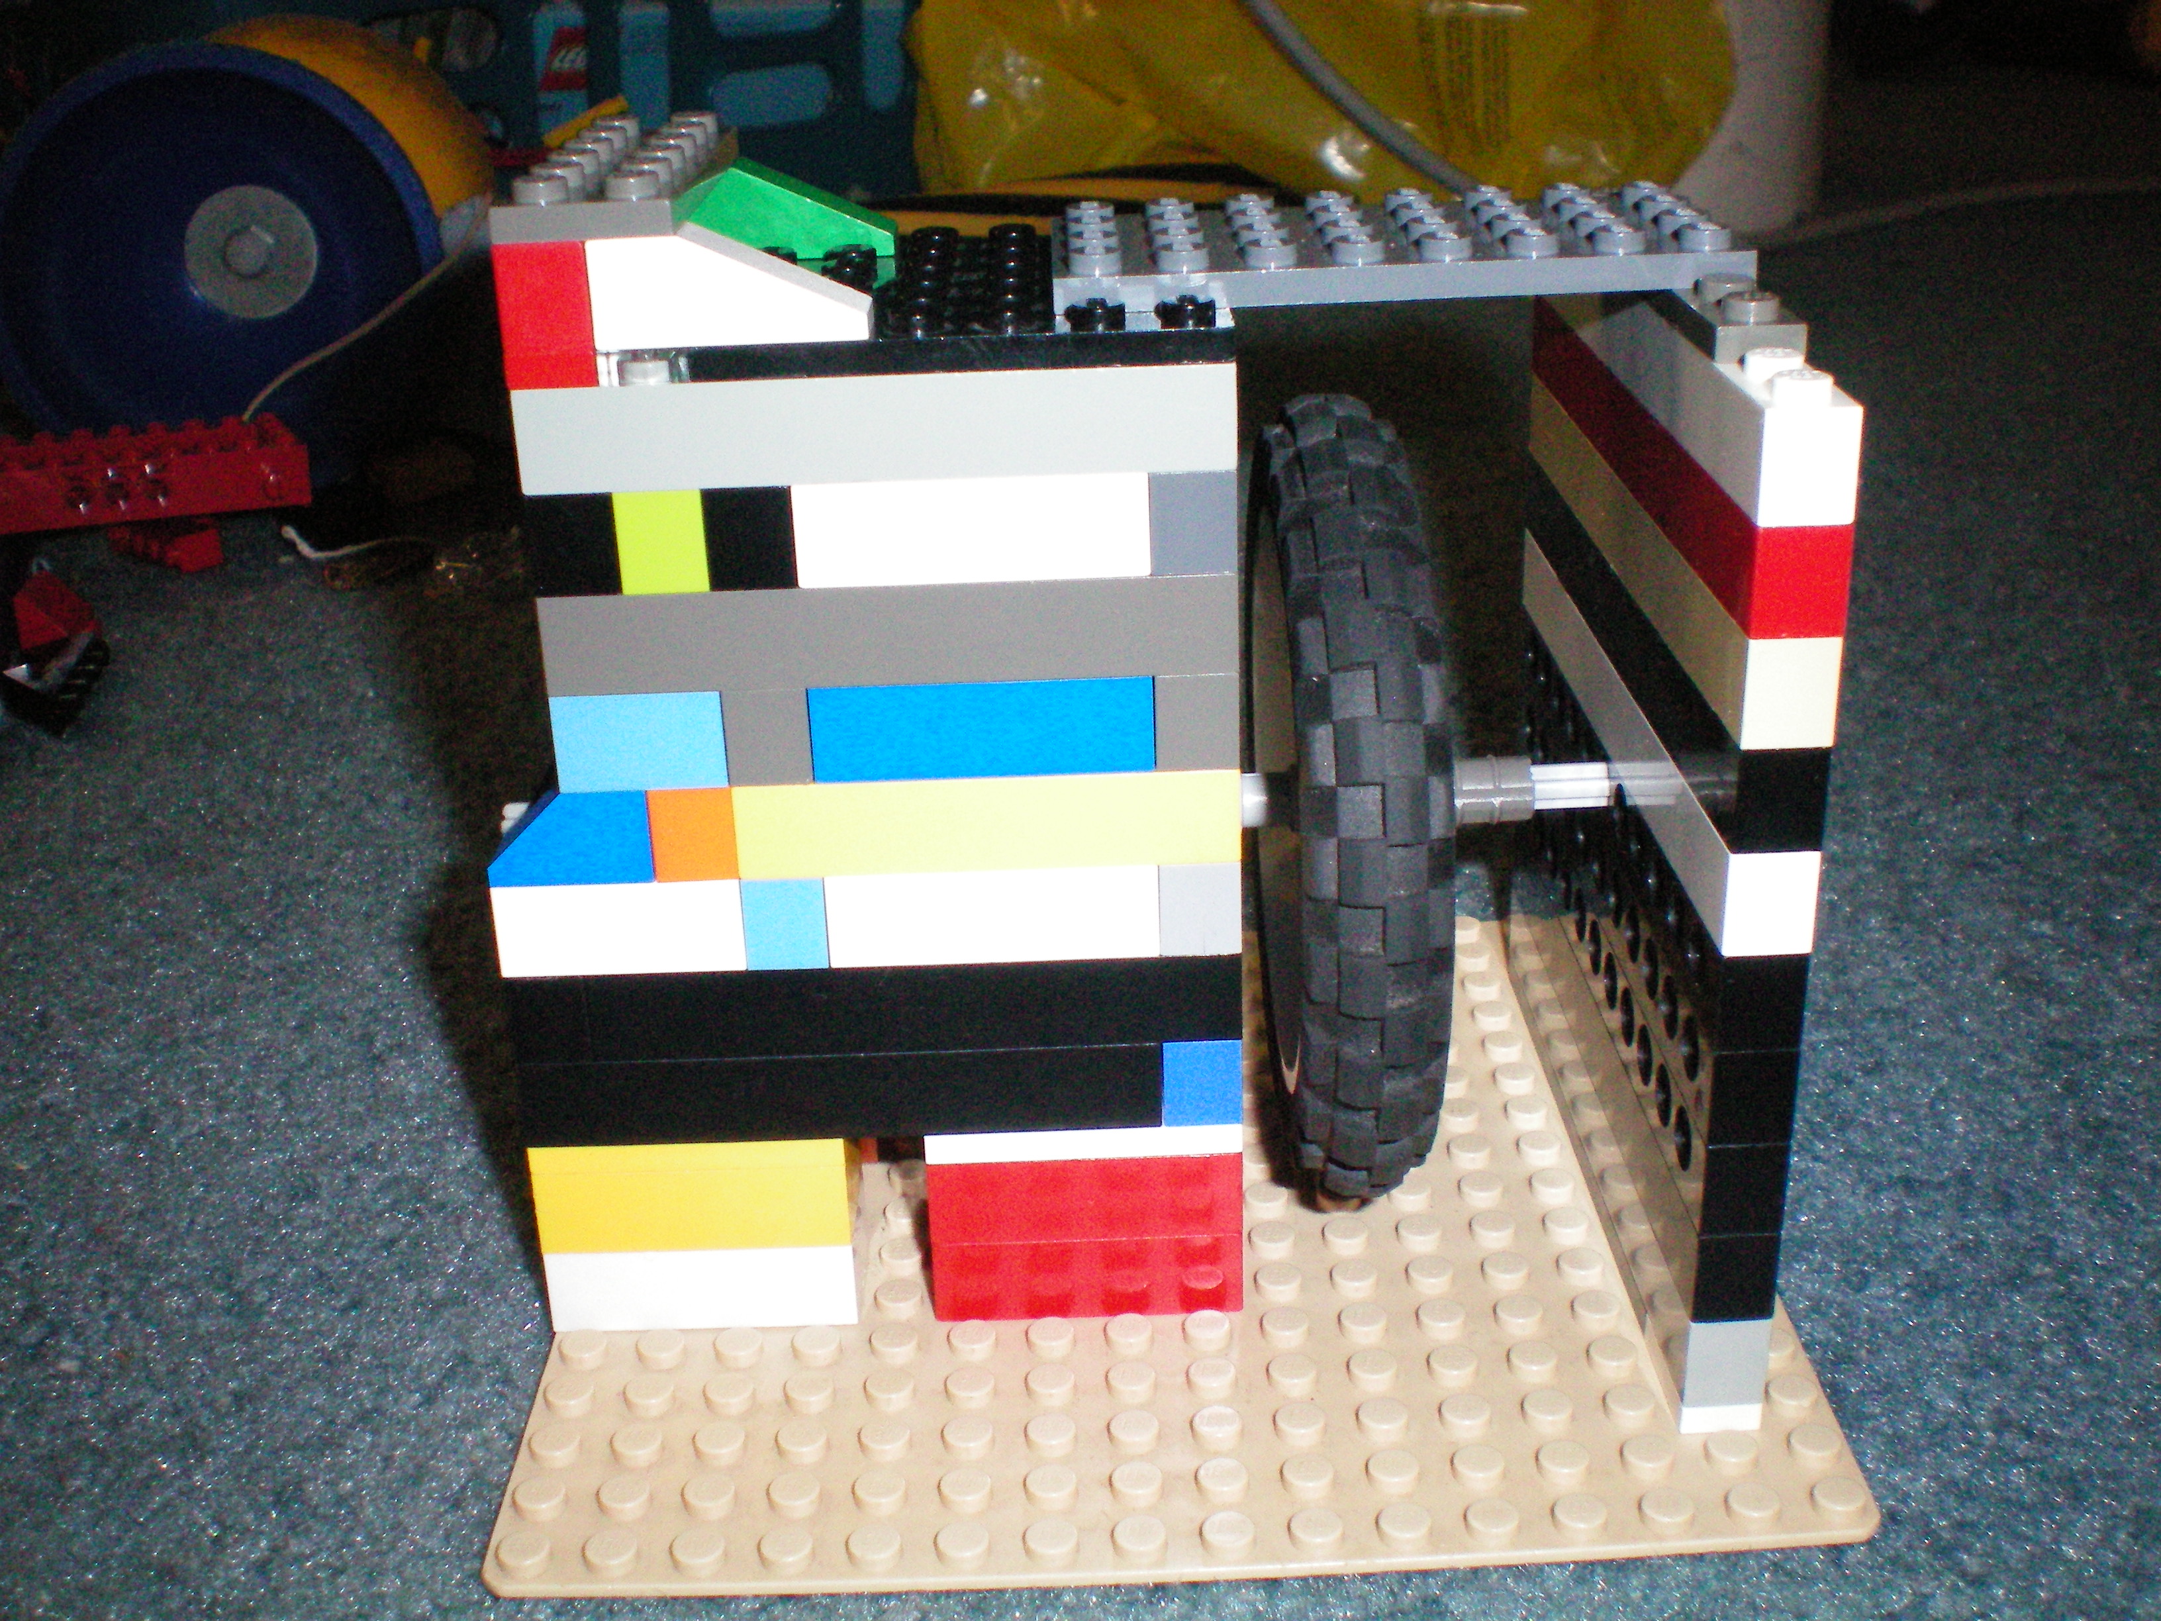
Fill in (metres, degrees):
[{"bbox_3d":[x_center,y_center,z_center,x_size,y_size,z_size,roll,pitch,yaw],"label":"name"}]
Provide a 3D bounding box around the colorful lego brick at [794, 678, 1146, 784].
[{"bbox_3d":[-0.009,-0.009,0.224,0.032,0.010,0.009,-2,23,0],"label":"colorful lego brick"}]

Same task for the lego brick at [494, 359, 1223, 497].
[{"bbox_3d":[-0.018,-0.035,0.214,0.064,0.010,0.008,-2,23,0],"label":"lego brick"}]

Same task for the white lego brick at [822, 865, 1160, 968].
[{"bbox_3d":[-0.009,0.009,0.233,0.032,0.010,0.008,-2,23,0],"label":"white lego brick"}]

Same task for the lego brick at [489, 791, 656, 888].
[{"bbox_3d":[-0.049,0.001,0.229,0.016,0.010,0.008,-2,23,0],"label":"lego brick"}]

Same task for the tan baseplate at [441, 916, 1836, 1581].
[{"bbox_3d":[0.009,0.042,0.270,0.128,0.003,0.128,-2,23,0],"label":"tan baseplate"}]

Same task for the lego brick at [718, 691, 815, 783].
[{"bbox_3d":[-0.029,-0.008,0.224,0.008,0.010,0.009,-2,23,0],"label":"lego brick"}]

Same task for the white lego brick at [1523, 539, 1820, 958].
[{"bbox_3d":[0.058,-0.010,0.246,0.008,0.010,0.096,-2,23,0],"label":"white lego brick"}]

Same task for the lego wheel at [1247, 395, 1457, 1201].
[{"bbox_3d":[0.026,-0.001,0.249,0.015,0.082,0.082,-2,23,0],"label":"lego wheel"}]

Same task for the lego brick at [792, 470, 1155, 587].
[{"bbox_3d":[-0.010,-0.027,0.217,0.032,0.010,0.009,-2,23,0],"label":"lego brick"}]

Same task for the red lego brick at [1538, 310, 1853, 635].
[{"bbox_3d":[0.057,-0.037,0.235,0.008,0.010,0.096,-2,23,0],"label":"red lego brick"}]

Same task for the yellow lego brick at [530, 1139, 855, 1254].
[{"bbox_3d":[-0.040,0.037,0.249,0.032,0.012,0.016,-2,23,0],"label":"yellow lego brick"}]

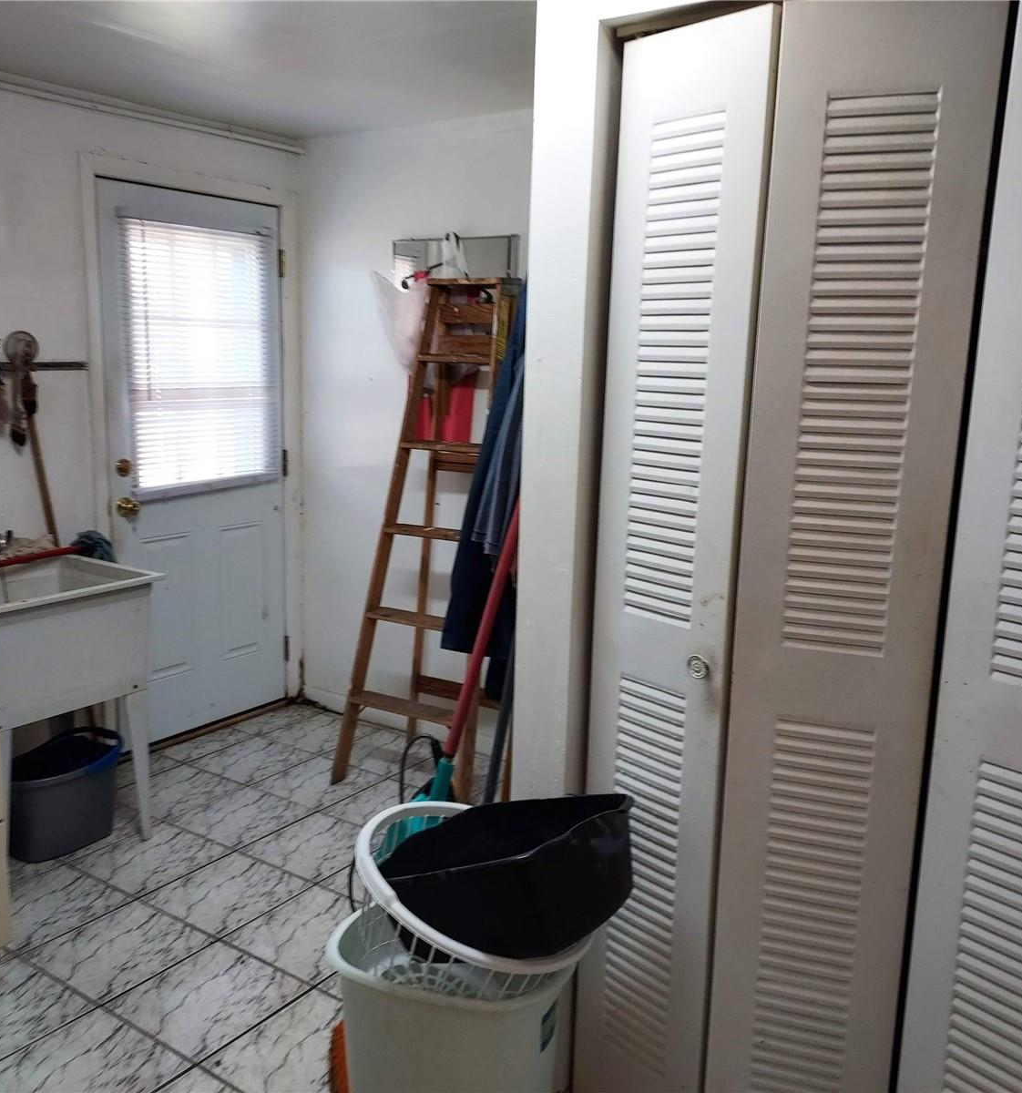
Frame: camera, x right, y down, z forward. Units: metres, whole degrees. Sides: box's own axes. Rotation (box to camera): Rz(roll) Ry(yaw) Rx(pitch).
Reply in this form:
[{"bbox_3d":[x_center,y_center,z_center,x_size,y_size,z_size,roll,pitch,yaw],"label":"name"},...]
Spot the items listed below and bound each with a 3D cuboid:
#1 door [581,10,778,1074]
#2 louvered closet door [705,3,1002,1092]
[{"bbox_3d":[0.284,0.110,1.884,0.030,2.000,0.315,-8,14,-43],"label":"door"},{"bbox_3d":[0.553,0.146,1.723,0.315,2.000,0.030,5,11,18],"label":"louvered closet door"}]

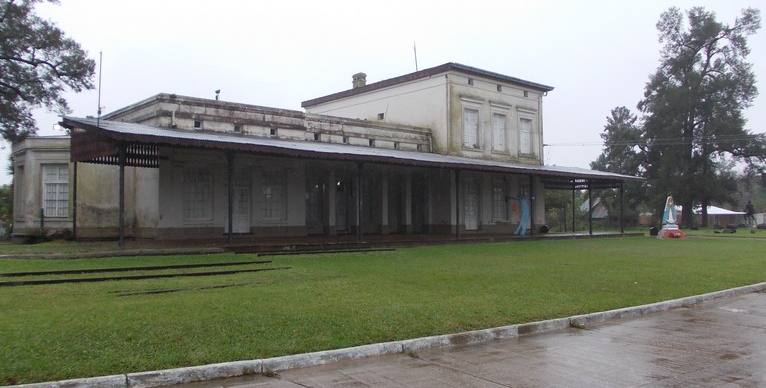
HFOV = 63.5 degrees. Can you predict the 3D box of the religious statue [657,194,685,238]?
[{"bbox_3d":[17.174,1.302,37.000,1.350,2.700,1.200,0,-3,-3],"label":"religious statue"}]

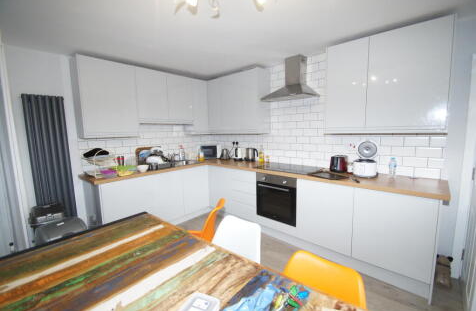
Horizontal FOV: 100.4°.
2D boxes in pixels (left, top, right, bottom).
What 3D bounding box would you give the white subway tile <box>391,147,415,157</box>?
[{"bbox_3d":[1.777,-0.037,2.134,0.200,0.100,0.010,5,10,41],"label":"white subway tile"}]

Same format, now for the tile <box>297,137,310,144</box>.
[{"bbox_3d":[0.941,-0.227,2.868,0.200,0.102,0.010,5,9,42],"label":"tile"}]

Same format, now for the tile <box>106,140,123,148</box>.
[{"bbox_3d":[-1.767,-0.166,2.837,0.010,0.100,0.200,5,10,41],"label":"tile"}]

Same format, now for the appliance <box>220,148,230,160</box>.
[{"bbox_3d":[-0.240,-0.036,3.689,0.170,0.210,0.150,1,8,17],"label":"appliance"}]

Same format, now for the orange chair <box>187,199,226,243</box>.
[{"bbox_3d":[-0.405,0.834,1.962,0.530,0.820,0.470,-1,7,2],"label":"orange chair"}]

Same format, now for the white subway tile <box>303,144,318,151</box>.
[{"bbox_3d":[1.019,-0.114,2.813,0.200,0.102,0.010,5,9,42],"label":"white subway tile"}]

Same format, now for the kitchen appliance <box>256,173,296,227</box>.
[{"bbox_3d":[0.658,0.527,2.767,0.595,0.595,0.570,5,10,41],"label":"kitchen appliance"}]

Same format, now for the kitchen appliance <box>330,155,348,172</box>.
[{"bbox_3d":[1.245,0.102,2.433,0.180,0.197,0.230,5,10,41],"label":"kitchen appliance"}]

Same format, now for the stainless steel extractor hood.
[{"bbox_3d":[0.694,-1.008,2.623,0.600,0.540,0.490,5,10,41],"label":"stainless steel extractor hood"}]

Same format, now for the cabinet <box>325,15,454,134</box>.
[{"bbox_3d":[1.483,-0.708,2.079,0.967,0.950,0.320,5,10,41],"label":"cabinet"}]

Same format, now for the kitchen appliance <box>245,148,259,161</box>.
[{"bbox_3d":[0.224,-0.014,3.369,0.215,0.230,0.165,1,8,17],"label":"kitchen appliance"}]

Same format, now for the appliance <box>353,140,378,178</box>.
[{"bbox_3d":[1.430,0.033,2.215,0.240,0.370,0.265,5,9,42],"label":"appliance"}]

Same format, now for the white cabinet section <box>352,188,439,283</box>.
[{"bbox_3d":[1.560,0.672,2.007,0.589,0.721,0.571,5,9,41],"label":"white cabinet section"}]

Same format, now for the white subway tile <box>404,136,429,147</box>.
[{"bbox_3d":[1.846,-0.151,2.056,0.200,0.102,0.010,5,9,42],"label":"white subway tile"}]

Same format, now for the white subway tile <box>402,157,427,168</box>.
[{"bbox_3d":[1.851,0.063,2.082,0.200,0.102,0.010,5,9,42],"label":"white subway tile"}]

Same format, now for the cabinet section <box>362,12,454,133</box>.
[{"bbox_3d":[1.636,-0.701,1.941,0.583,0.946,0.315,5,9,41],"label":"cabinet section"}]

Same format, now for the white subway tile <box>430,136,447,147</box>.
[{"bbox_3d":[1.970,-0.141,1.944,0.132,0.102,0.010,5,9,42],"label":"white subway tile"}]

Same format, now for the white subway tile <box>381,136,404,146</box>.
[{"bbox_3d":[1.695,-0.164,2.191,0.200,0.102,0.010,5,9,42],"label":"white subway tile"}]

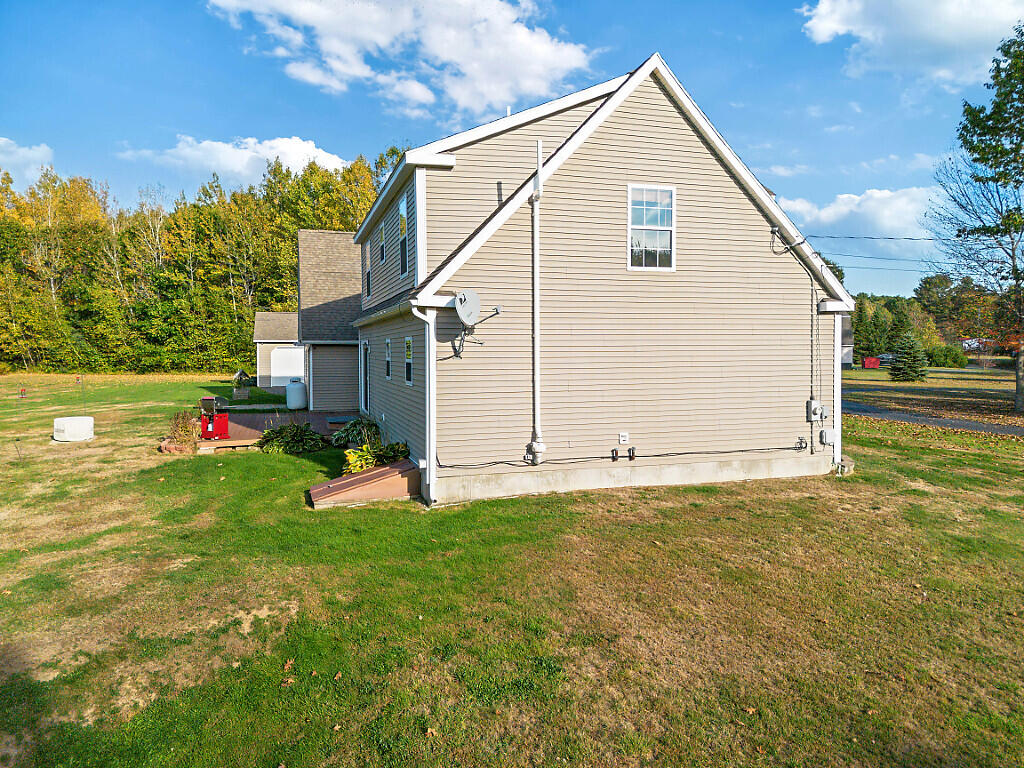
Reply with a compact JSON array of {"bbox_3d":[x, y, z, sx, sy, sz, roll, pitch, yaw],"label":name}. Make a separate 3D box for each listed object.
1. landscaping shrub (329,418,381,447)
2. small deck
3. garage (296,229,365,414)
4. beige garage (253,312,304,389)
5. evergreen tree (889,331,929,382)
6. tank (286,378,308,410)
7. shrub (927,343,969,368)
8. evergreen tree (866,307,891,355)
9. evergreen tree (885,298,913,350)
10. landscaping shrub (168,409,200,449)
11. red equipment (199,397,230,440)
[{"bbox_3d":[-4.326,1.327,19.500,1.200,0.680,1.100,-1,3,-17],"label":"landscaping shrub"},{"bbox_3d":[-6.694,1.384,21.540,4.400,0.280,7.300,-1,3,-17],"label":"small deck"},{"bbox_3d":[-4.590,-2.785,30.438,8.800,7.262,8.700,-1,3,-17],"label":"garage"},{"bbox_3d":[-12.478,-2.177,44.517,6.900,4.350,6.700,-1,3,-18],"label":"beige garage"},{"bbox_3d":[28.481,-1.975,51.000,2.800,3.800,2.800,-1,3,-17],"label":"evergreen tree"},{"bbox_3d":[-8.233,0.383,27.200,0.760,1.250,0.760,-1,3,-17],"label":"tank"},{"bbox_3d":[51.524,-3.372,84.000,4.800,3.050,4.200,-1,3,-17],"label":"shrub"},{"bbox_3d":[51.620,-6.761,100.000,3.900,8.200,3.900,-1,3,-17],"label":"evergreen tree"},{"bbox_3d":[59.880,-8.134,110.000,3.800,10.200,3.800,-1,3,-17],"label":"evergreen tree"},{"bbox_3d":[-8.303,1.141,18.000,0.850,1.000,0.950,-1,3,-17],"label":"landscaping shrub"},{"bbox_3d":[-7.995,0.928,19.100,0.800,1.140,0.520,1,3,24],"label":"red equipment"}]

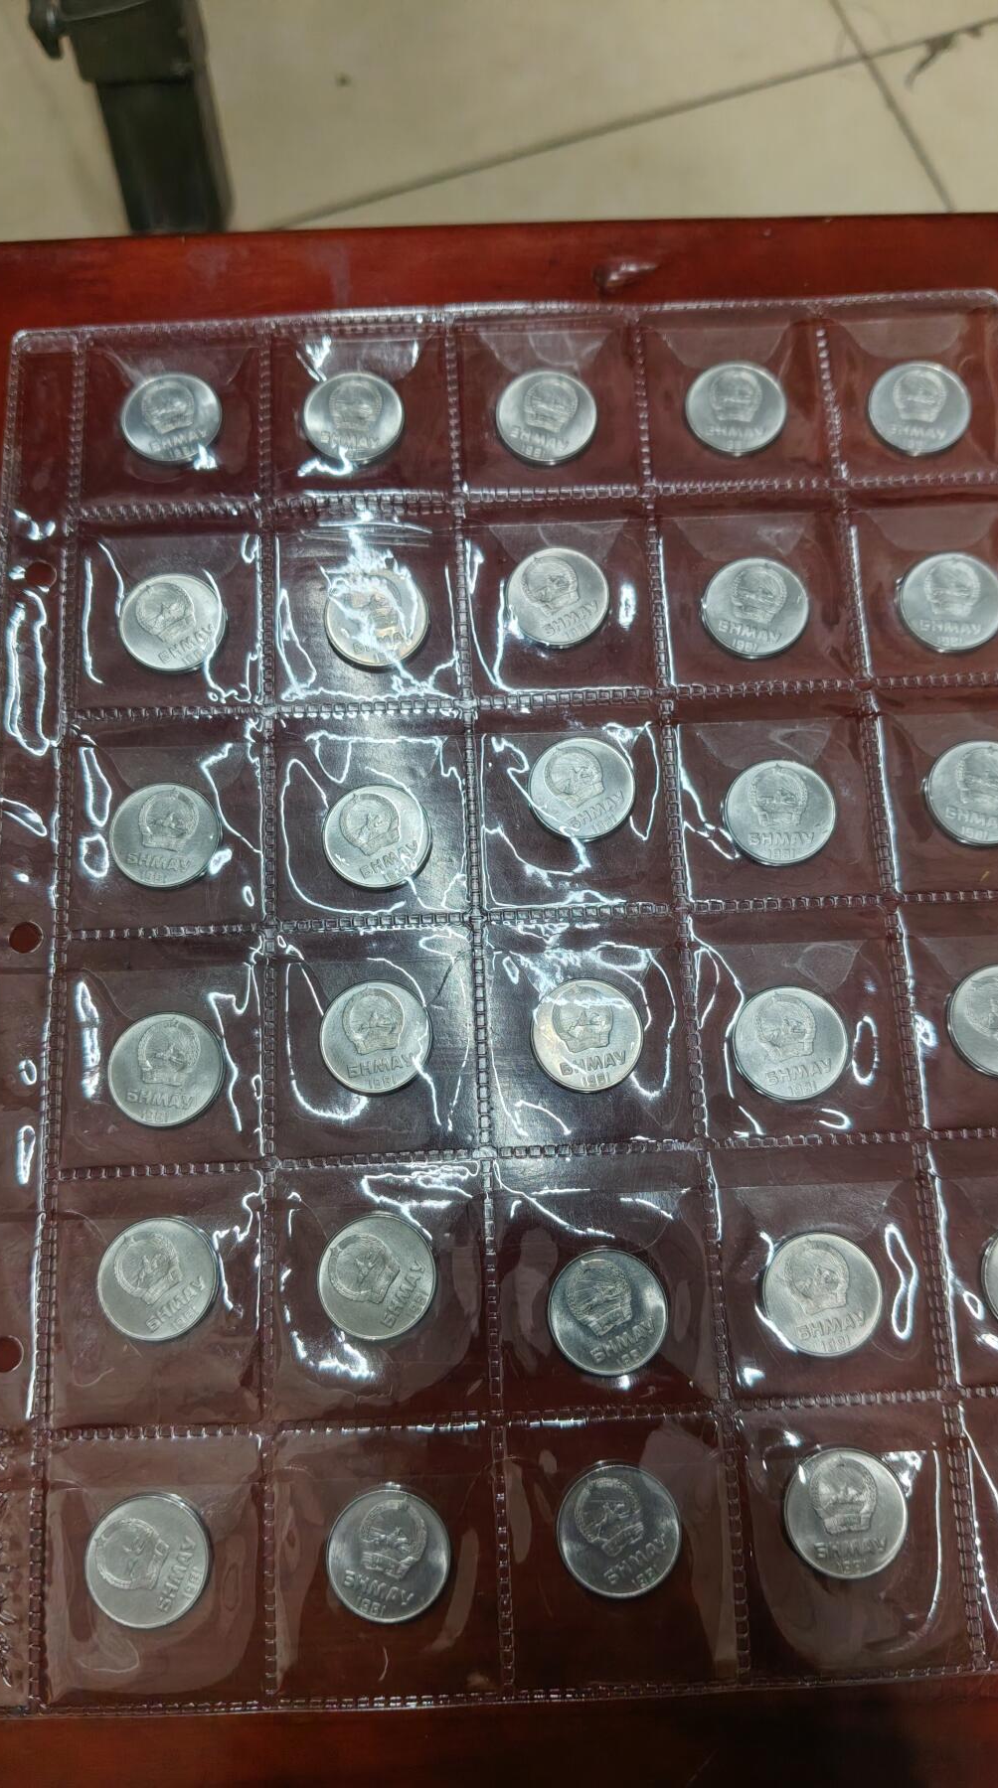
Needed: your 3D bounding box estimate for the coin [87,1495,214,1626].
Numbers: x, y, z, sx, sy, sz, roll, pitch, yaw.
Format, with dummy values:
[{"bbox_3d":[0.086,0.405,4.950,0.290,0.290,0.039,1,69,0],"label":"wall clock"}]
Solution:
[{"bbox_3d":[-0.056,0.106,0.214,0.020,0.002,0.020,-3,76,0],"label":"coin"}]

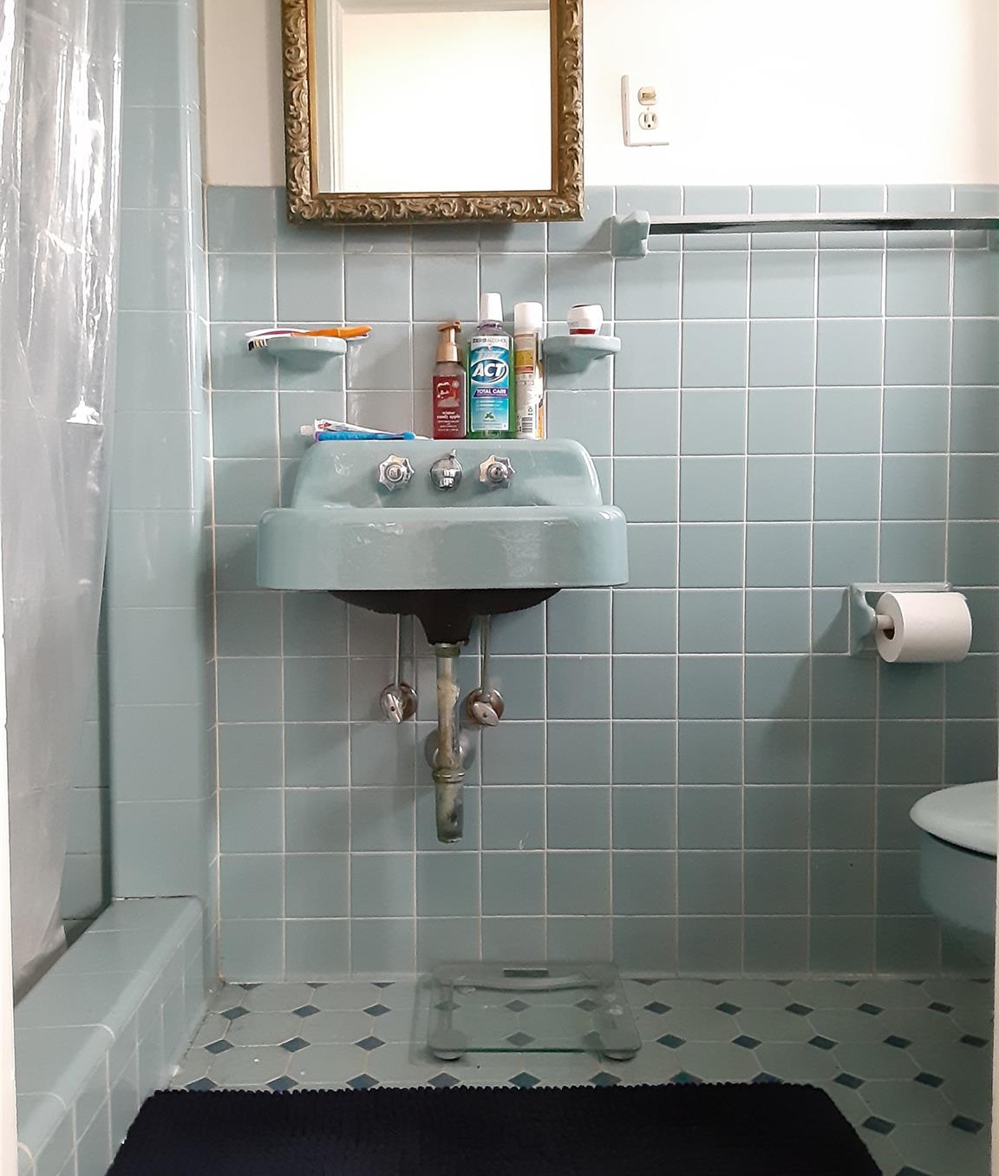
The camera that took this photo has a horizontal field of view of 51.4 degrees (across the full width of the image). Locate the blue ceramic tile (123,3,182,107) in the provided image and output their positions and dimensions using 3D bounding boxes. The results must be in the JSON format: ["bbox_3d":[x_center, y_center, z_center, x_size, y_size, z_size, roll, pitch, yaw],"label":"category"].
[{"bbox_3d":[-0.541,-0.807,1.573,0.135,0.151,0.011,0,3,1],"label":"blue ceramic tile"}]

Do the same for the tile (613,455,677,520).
[{"bbox_3d":[0.241,-0.162,1.713,0.108,0.108,0.010,0,3,0],"label":"tile"}]

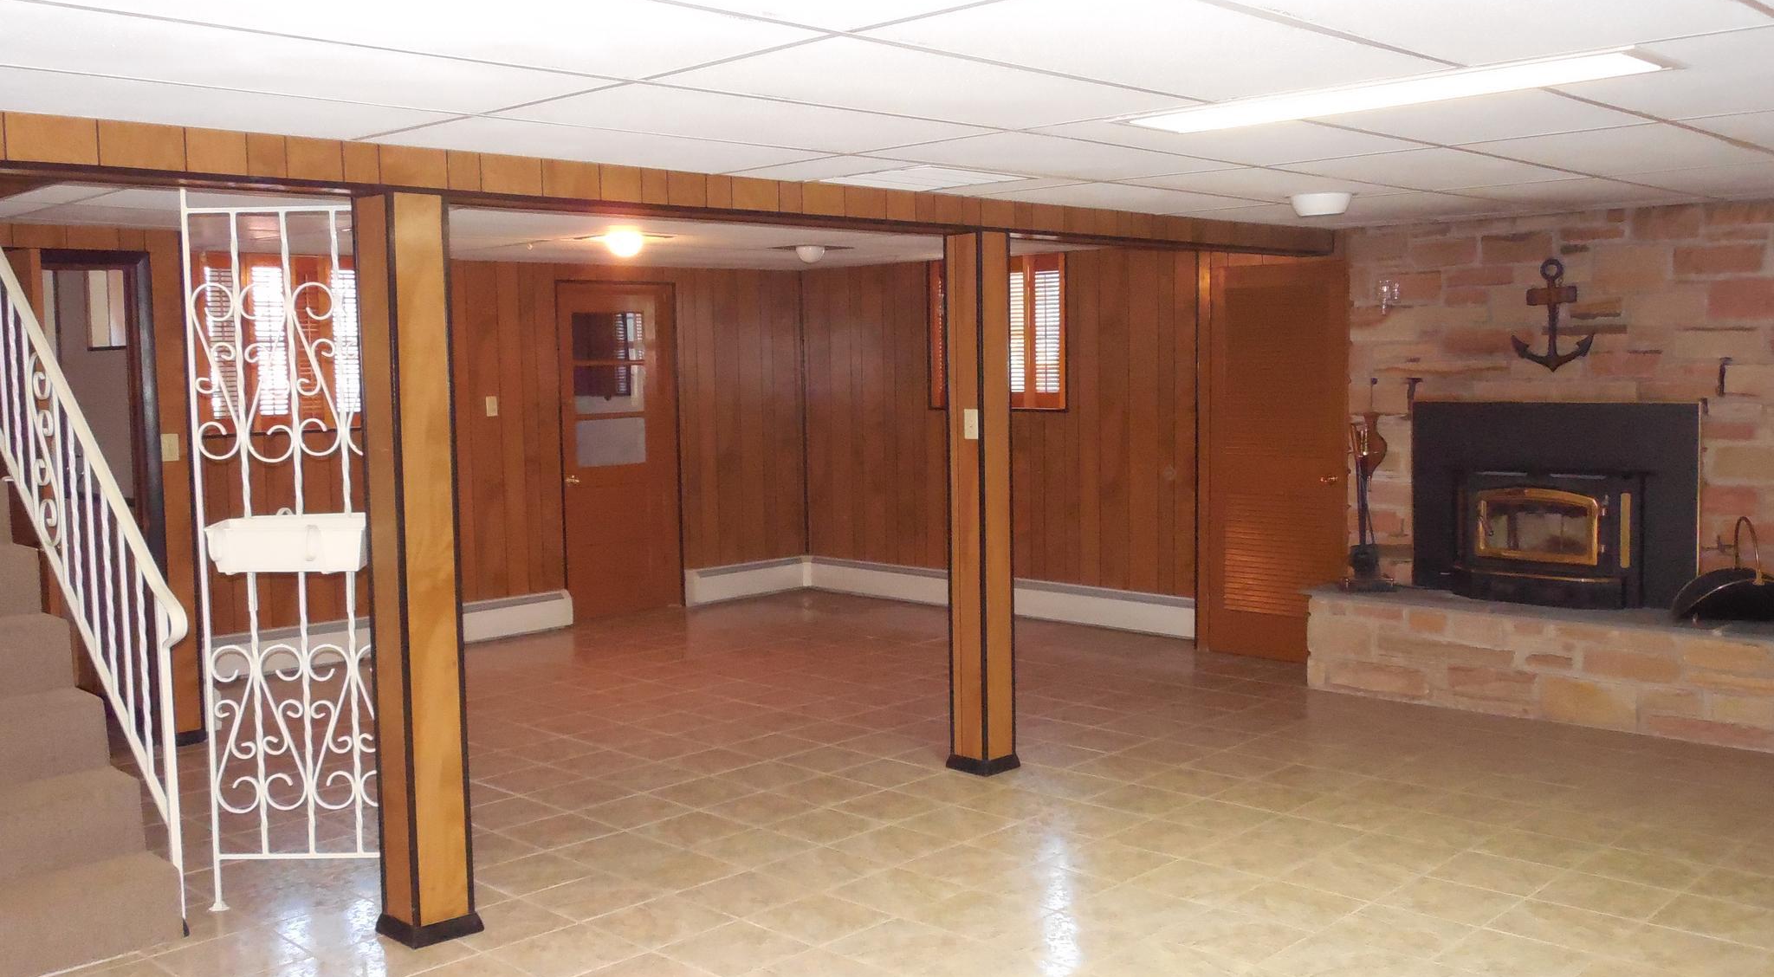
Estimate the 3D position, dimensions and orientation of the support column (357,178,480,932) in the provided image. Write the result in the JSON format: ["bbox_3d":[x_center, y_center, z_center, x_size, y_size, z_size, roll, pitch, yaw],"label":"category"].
[{"bbox_3d":[-1.295,0.218,4.364,0.204,2.030,0.204,4,7,44],"label":"support column"}]

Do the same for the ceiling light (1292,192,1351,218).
[{"bbox_3d":[1.628,-1.058,5.951,0.232,0.074,0.232,4,7,44],"label":"ceiling light"}]

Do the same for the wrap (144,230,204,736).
[{"bbox_3d":[-3.030,-0.003,6.697,0.159,2.143,0.154,4,7,44],"label":"wrap"}]

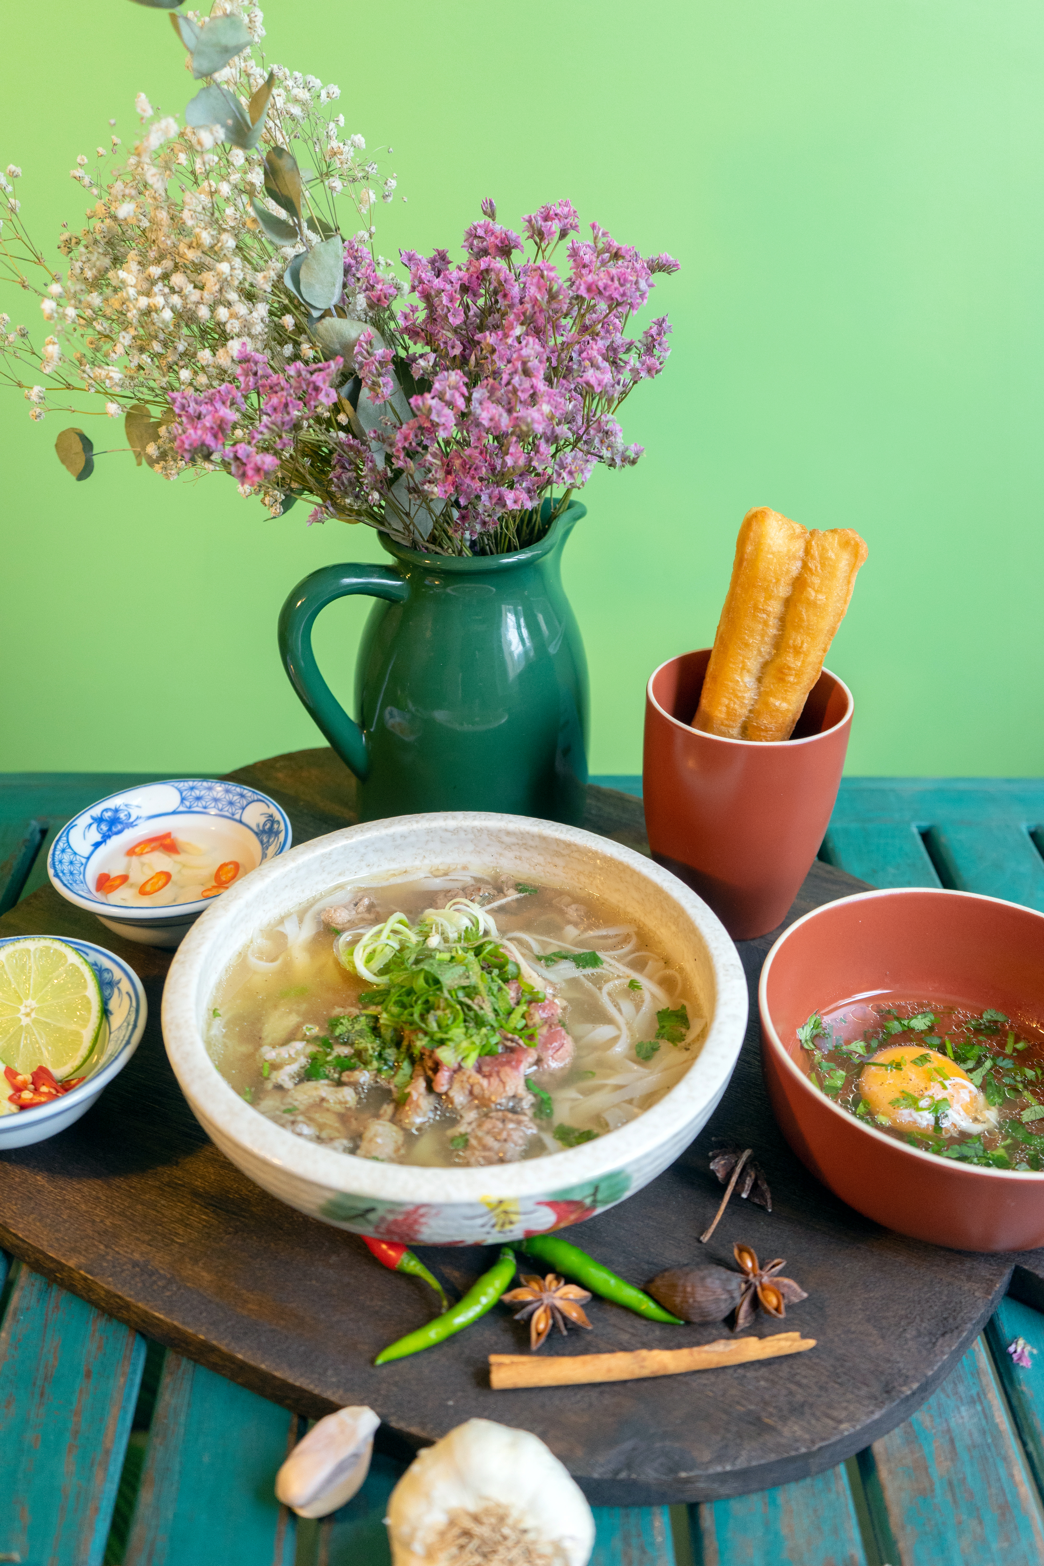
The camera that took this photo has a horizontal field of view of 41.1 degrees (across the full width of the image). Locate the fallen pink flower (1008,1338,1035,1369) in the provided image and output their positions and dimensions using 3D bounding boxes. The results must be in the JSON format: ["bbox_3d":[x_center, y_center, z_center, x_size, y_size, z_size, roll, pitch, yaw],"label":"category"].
[{"bbox_3d":[0.158,0.180,0.440,0.007,0.005,0.009,-4,34,-10],"label":"fallen pink flower"}]

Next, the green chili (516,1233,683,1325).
[{"bbox_3d":[0.022,0.157,0.445,0.064,0.011,0.012,16,35,21],"label":"green chili"}]

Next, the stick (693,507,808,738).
[{"bbox_3d":[0.085,-0.033,0.573,0.025,0.157,0.026,8,25,-1],"label":"stick"}]

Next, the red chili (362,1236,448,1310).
[{"bbox_3d":[-0.047,0.150,0.454,0.066,0.009,0.013,27,41,35],"label":"red chili"}]

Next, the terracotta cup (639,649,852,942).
[{"bbox_3d":[0.091,0.009,0.589,0.082,0.107,0.082,7,33,9],"label":"terracotta cup"}]

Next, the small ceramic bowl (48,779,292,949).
[{"bbox_3d":[-0.149,0.040,0.600,0.101,0.034,0.101,1,32,-1],"label":"small ceramic bowl"}]

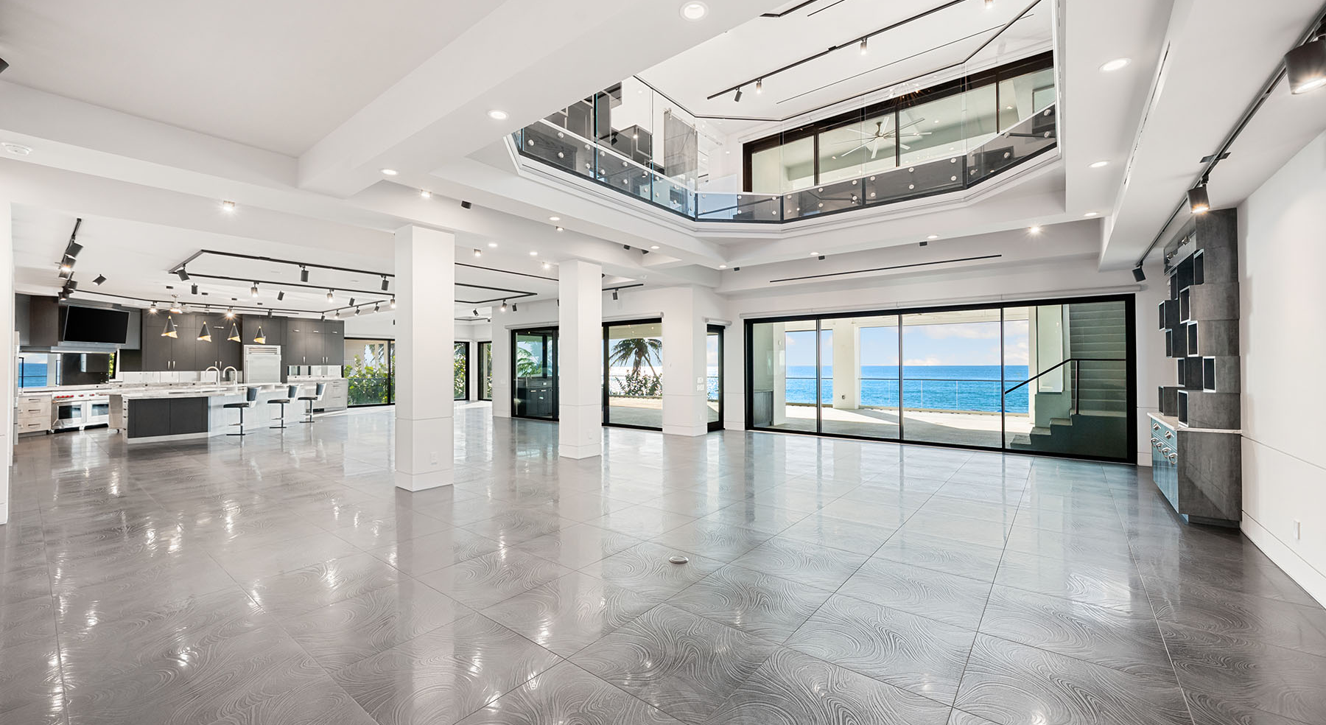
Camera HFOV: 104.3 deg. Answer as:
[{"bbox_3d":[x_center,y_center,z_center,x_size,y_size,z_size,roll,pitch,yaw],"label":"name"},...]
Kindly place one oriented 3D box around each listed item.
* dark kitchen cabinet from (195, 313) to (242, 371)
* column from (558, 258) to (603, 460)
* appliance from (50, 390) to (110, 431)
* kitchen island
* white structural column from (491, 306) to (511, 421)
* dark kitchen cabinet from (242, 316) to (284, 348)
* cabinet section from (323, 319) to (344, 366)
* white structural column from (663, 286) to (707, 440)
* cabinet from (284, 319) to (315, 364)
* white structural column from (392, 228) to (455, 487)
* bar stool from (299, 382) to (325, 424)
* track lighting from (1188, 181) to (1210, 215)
[{"bbox_3d":[-13.050,-0.563,15.088,0.360,1.664,0.997,0,0,38],"label":"dark kitchen cabinet"},{"bbox_3d":[-1.382,-0.030,8.637,0.505,3.194,0.505,0,0,38],"label":"column"},{"bbox_3d":[-14.084,1.131,12.219,0.700,0.920,1.500,0,0,-7],"label":"appliance"},{"bbox_3d":[-10.464,1.110,11.997,1.900,0.960,3.900,0,0,-6],"label":"kitchen island"},{"bbox_3d":[-4.589,0.004,15.378,0.420,3.216,0.800,0,0,38],"label":"white structural column"},{"bbox_3d":[-12.260,-0.934,15.726,0.600,0.914,1.027,0,0,38],"label":"dark kitchen cabinet"},{"bbox_3d":[-11.290,-0.663,17.590,0.360,1.530,0.600,0,0,38],"label":"cabinet section"},{"bbox_3d":[0.520,-0.011,11.502,0.600,3.194,0.810,0,0,38],"label":"white structural column"},{"bbox_3d":[-11.768,-0.652,16.644,0.360,1.471,0.725,0,0,38],"label":"cabinet"},{"bbox_3d":[-3.026,-0.044,6.502,0.505,3.194,0.505,0,0,38],"label":"white structural column"},{"bbox_3d":[-9.368,1.091,13.749,0.520,1.020,0.460,0,0,-7],"label":"bar stool"},{"bbox_3d":[3.909,-1.198,3.760,0.125,0.215,0.125,0,0,38],"label":"track lighting"}]

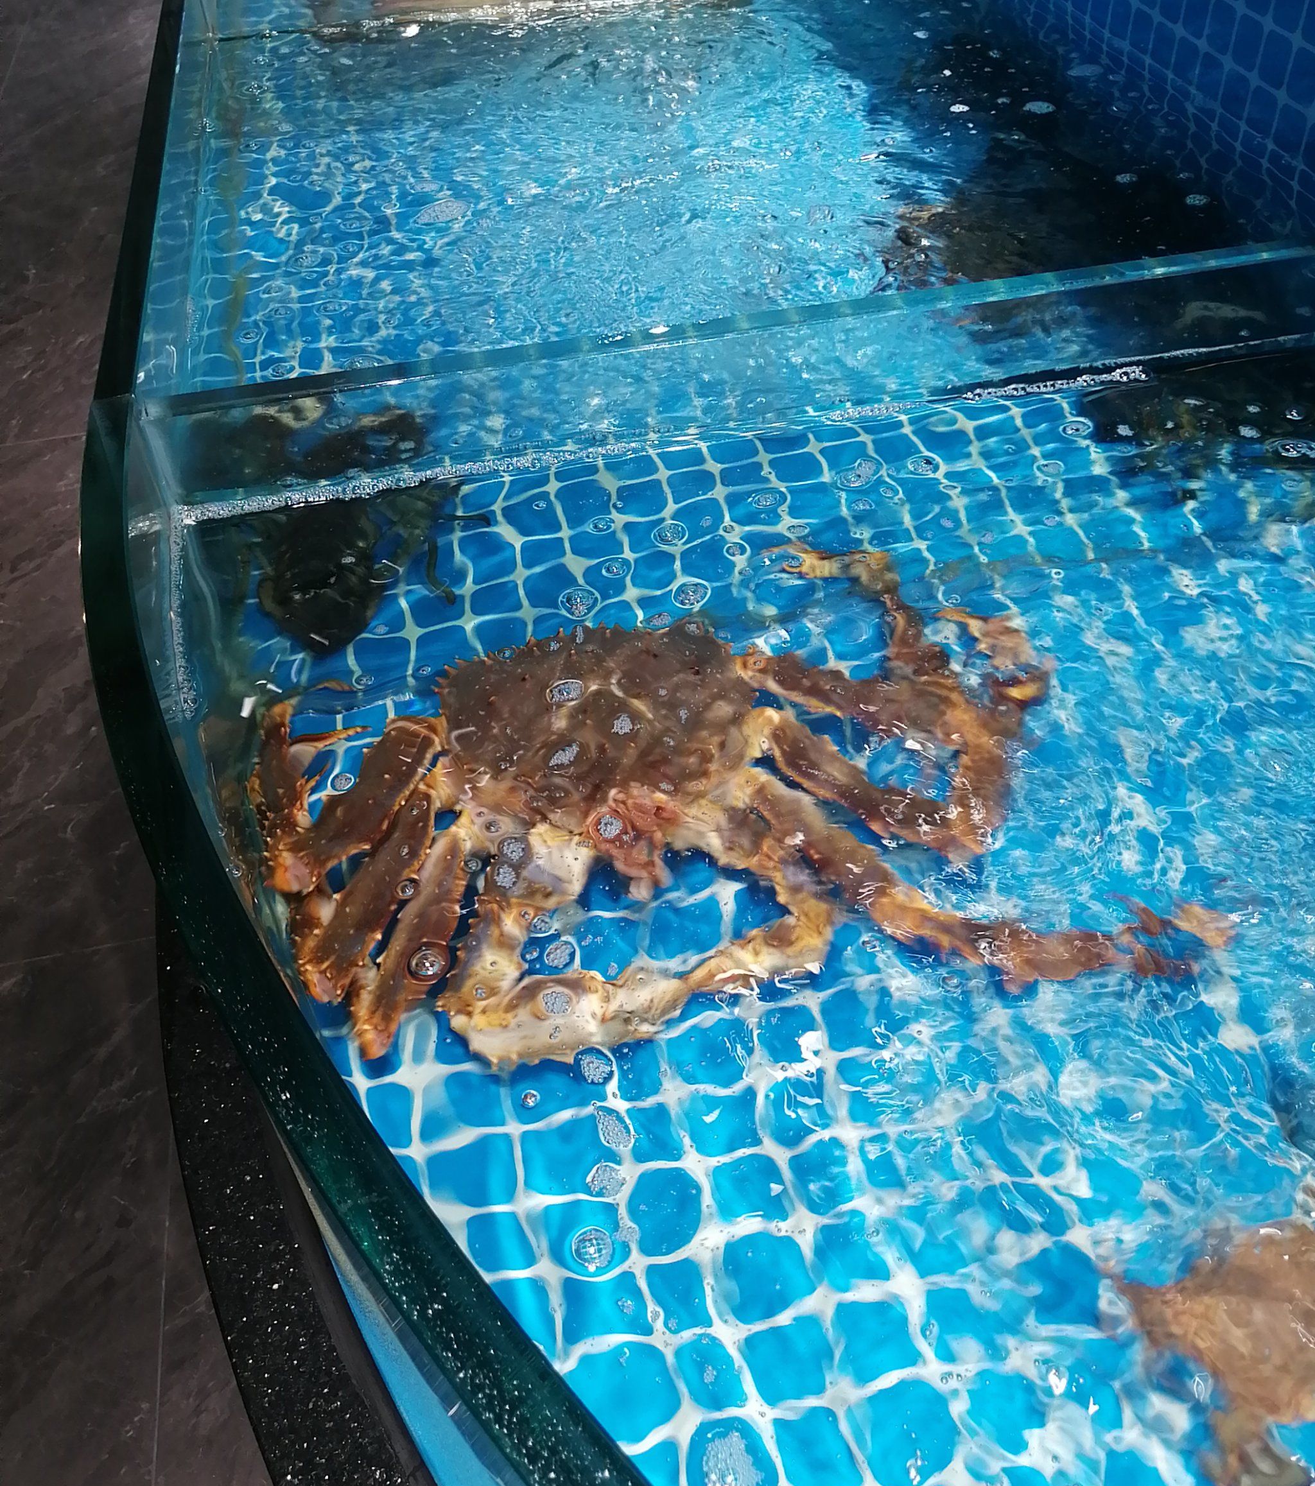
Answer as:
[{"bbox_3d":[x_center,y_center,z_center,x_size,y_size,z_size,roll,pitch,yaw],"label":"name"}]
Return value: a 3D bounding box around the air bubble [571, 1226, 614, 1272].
[{"bbox_3d":[-0.027,0.207,0.560,0.018,0.011,0.018,-3,45,0],"label":"air bubble"}]

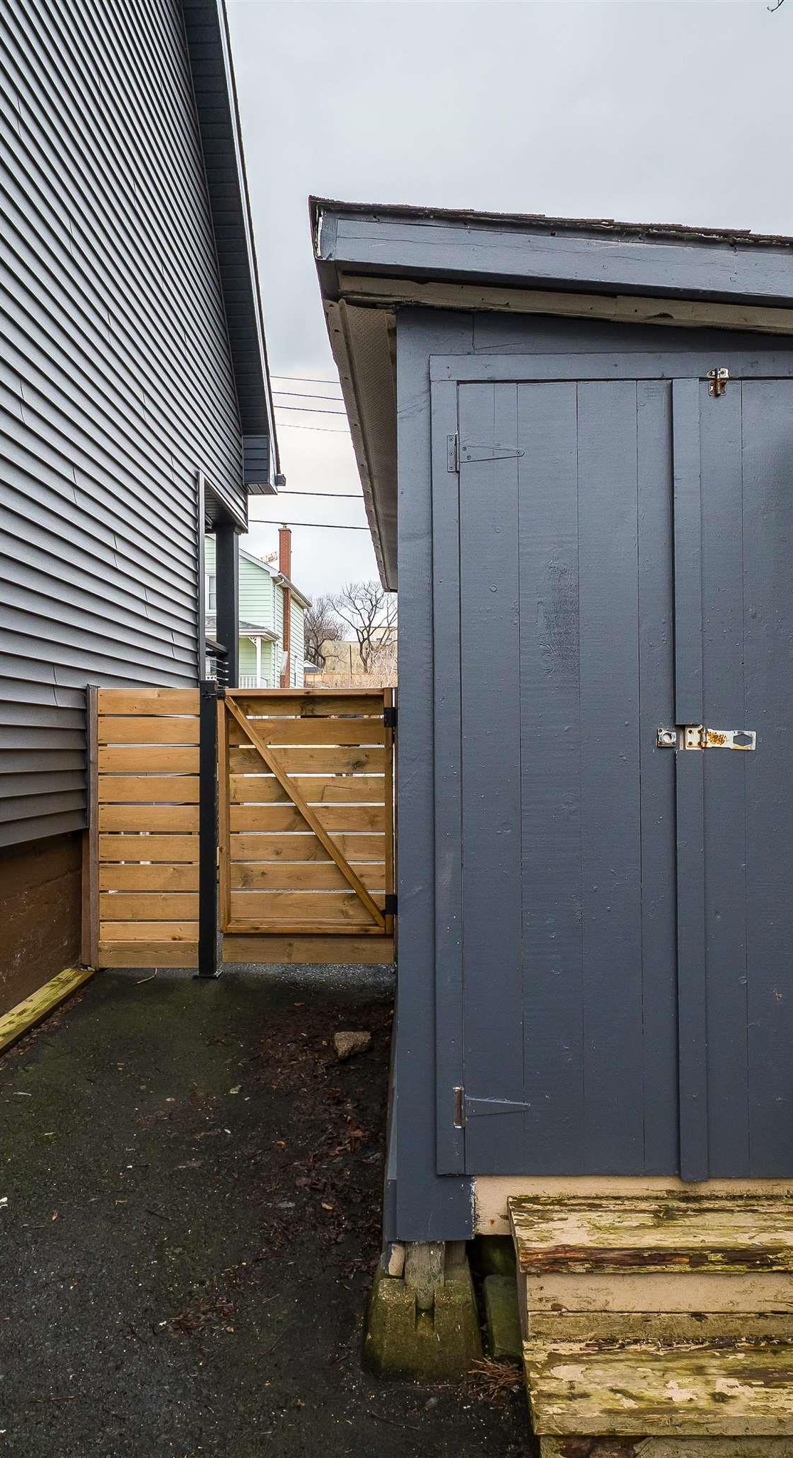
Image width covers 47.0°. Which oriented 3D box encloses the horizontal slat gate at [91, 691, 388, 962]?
[{"bbox_3d":[-0.790,0.512,4.750,1.620,1.460,0.090,0,-1,2],"label":"horizontal slat gate"}]

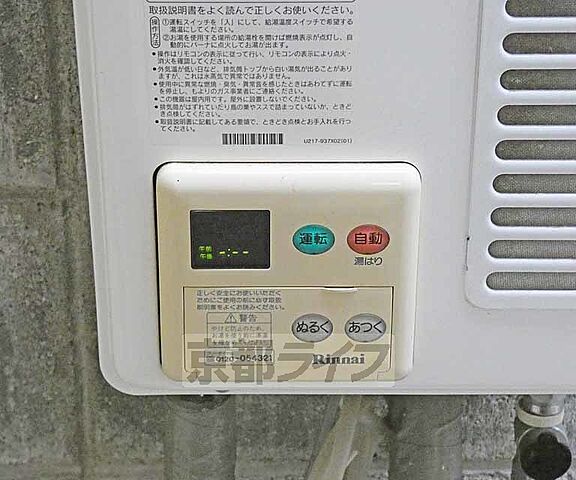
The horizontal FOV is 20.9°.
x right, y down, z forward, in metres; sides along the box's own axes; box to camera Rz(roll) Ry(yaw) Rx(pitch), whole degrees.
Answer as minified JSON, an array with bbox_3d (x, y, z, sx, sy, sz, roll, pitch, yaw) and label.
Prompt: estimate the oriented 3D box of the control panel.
[{"bbox_3d":[0.001,0.017,0.758,0.126,0.116,0.021,0,29,0],"label":"control panel"}]

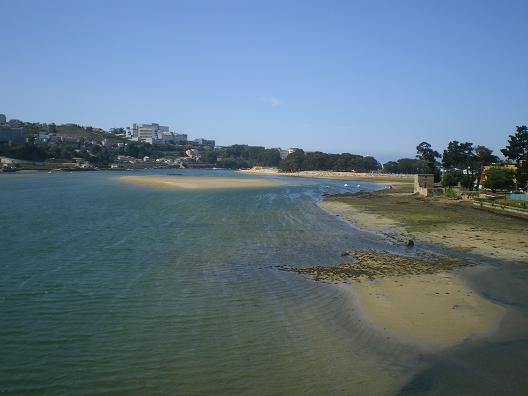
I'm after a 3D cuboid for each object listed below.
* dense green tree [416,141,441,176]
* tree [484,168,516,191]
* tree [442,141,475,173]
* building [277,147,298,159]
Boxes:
[{"bbox_3d":[61.210,-13.540,215.000,8.900,14.840,8.900,0,4,0],"label":"dense green tree"},{"bbox_3d":[67.330,-5.270,165.000,9.110,7.400,8.500,0,4,0],"label":"tree"},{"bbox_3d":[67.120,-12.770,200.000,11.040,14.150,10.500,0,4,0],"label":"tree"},{"bbox_3d":[22.710,-40.340,560.000,19.320,15.940,18.000,0,4,0],"label":"building"}]

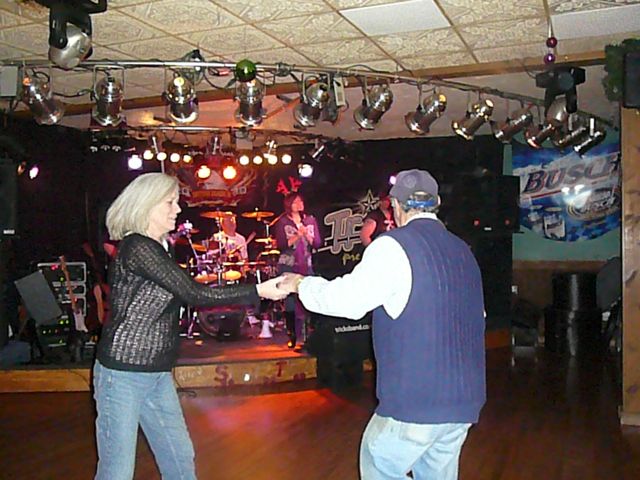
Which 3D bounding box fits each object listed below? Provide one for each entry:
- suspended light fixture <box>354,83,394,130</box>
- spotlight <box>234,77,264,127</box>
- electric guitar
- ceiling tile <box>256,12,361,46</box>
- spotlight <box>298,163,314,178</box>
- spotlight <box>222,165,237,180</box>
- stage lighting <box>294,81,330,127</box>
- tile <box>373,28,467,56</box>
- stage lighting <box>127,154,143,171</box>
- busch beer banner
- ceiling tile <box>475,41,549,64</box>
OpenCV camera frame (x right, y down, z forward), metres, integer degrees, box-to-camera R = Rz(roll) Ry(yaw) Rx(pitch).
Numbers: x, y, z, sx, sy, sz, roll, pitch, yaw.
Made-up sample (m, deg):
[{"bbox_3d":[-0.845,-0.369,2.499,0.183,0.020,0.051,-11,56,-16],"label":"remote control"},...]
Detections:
[{"bbox_3d":[0.434,-1.054,5.150,0.240,0.240,0.350,-2,-40,-43],"label":"suspended light fixture"},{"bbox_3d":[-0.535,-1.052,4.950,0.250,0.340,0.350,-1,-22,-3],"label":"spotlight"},{"bbox_3d":[-2.680,0.616,7.050,0.080,0.960,0.310,-19,-9,34],"label":"electric guitar"},{"bbox_3d":[-0.056,-1.433,4.419,0.600,0.020,0.600,0,1,22],"label":"ceiling tile"},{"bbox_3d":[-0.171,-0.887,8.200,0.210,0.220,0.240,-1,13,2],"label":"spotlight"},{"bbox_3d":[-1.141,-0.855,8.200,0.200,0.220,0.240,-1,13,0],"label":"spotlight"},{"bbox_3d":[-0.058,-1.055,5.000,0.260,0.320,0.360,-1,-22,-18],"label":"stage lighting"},{"bbox_3d":[0.740,-1.448,4.760,0.610,0.020,0.610,0,1,22],"label":"tile"},{"bbox_3d":[-2.284,-0.976,7.992,0.190,0.190,0.240,-1,18,-15],"label":"stage lighting"},{"bbox_3d":[3.470,-0.661,9.000,1.560,1.360,0.020,0,1,22],"label":"busch beer banner"},{"bbox_3d":[1.503,-1.461,5.014,0.610,0.020,0.440,0,1,22],"label":"ceiling tile"}]

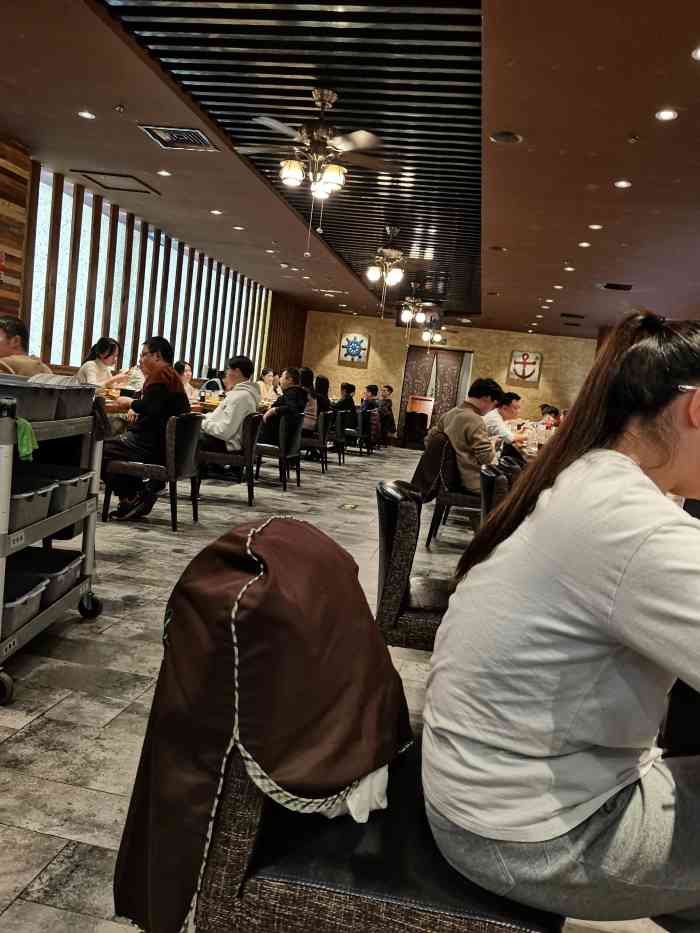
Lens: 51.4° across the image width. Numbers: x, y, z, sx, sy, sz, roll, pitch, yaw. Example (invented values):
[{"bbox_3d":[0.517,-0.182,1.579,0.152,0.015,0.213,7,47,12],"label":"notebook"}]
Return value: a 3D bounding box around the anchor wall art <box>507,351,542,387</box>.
[{"bbox_3d":[3.479,-1.927,14.460,0.621,0.690,0.050,7,6,10],"label":"anchor wall art"}]

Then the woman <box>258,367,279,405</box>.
[{"bbox_3d":[-1.156,-0.783,10.583,0.700,1.286,0.460,9,7,24],"label":"woman"}]

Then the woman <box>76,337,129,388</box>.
[{"bbox_3d":[-2.326,-0.500,6.908,0.720,1.360,0.470,7,6,2],"label":"woman"}]

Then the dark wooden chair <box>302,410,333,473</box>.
[{"bbox_3d":[-0.546,-0.362,9.653,0.600,0.793,0.490,7,6,10],"label":"dark wooden chair"}]

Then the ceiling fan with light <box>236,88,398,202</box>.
[{"bbox_3d":[-0.162,-1.702,3.784,0.950,0.523,0.950,7,6,10],"label":"ceiling fan with light"}]

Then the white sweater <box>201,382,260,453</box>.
[{"bbox_3d":[-1.076,-0.490,6.676,0.510,0.620,0.490,7,6,10],"label":"white sweater"}]

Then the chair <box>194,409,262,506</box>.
[{"bbox_3d":[-1.134,-0.103,6.888,0.580,0.855,0.490,6,6,-2],"label":"chair"}]

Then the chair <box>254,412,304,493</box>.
[{"bbox_3d":[-0.856,-0.205,8.236,0.580,0.855,0.490,8,6,14],"label":"chair"}]

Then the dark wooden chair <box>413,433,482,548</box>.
[{"bbox_3d":[0.974,0.239,5.948,0.580,0.855,0.490,8,6,9],"label":"dark wooden chair"}]

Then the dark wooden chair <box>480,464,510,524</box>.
[{"bbox_3d":[0.900,0.453,3.724,0.580,0.855,0.490,7,6,7],"label":"dark wooden chair"}]

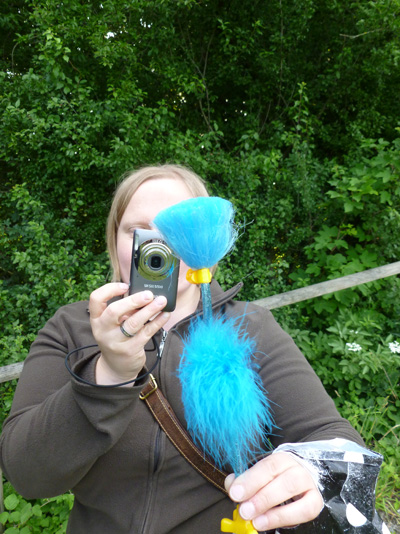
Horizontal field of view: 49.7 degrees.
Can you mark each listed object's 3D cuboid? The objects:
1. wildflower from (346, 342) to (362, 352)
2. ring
[{"bbox_3d":[0.895,0.466,2.500,0.092,0.045,0.085,-2,8,0],"label":"wildflower"},{"bbox_3d":[-0.083,0.072,0.503,0.004,0.022,0.022,-39,0,19],"label":"ring"}]

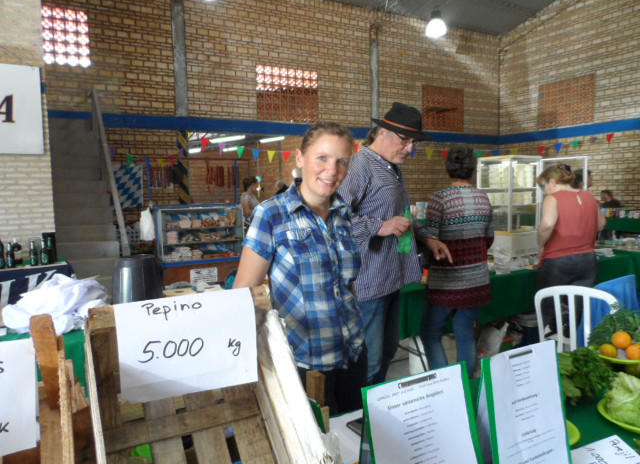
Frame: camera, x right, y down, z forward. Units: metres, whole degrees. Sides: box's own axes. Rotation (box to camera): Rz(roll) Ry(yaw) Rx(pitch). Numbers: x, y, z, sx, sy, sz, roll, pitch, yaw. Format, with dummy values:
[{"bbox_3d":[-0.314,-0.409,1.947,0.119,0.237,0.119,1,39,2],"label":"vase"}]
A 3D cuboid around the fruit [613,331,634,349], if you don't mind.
[{"bbox_3d":[1.219,0.434,1.790,0.070,0.069,0.070,-1,5,0],"label":"fruit"}]

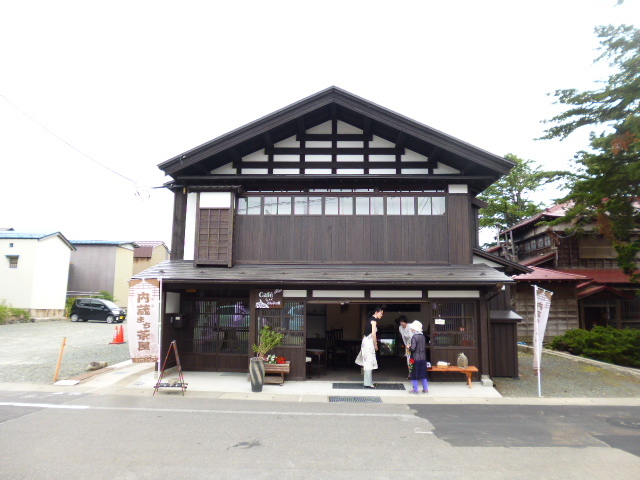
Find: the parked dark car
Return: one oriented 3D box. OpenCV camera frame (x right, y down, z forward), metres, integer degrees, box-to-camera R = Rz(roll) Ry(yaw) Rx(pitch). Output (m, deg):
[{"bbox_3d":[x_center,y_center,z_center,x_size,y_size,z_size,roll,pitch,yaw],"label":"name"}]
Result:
[{"bbox_3d":[-15.235,4.885,30.609,3.400,1.620,1.475,0,-8,3],"label":"parked dark car"}]

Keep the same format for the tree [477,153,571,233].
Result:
[{"bbox_3d":[12.941,-0.072,28.270,5.800,11.400,5.600,0,-8,0],"label":"tree"}]

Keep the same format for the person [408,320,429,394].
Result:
[{"bbox_3d":[1.874,2.241,8.530,0.360,1.380,0.420,-5,-9,36],"label":"person"}]

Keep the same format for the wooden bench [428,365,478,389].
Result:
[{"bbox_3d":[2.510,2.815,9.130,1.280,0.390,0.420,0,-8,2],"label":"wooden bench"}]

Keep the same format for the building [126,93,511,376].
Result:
[{"bbox_3d":[0.514,0.193,13.247,8.650,6.820,7.500,0,-8,2],"label":"building"}]

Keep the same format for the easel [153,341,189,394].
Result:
[{"bbox_3d":[-2.827,2.407,8.433,0.600,1.020,0.480,1,-8,-3],"label":"easel"}]

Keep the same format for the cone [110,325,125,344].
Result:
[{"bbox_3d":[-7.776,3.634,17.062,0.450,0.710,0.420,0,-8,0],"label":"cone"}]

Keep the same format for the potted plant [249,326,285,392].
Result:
[{"bbox_3d":[-1.046,2.306,8.721,0.680,1.260,0.600,0,-8,0],"label":"potted plant"}]

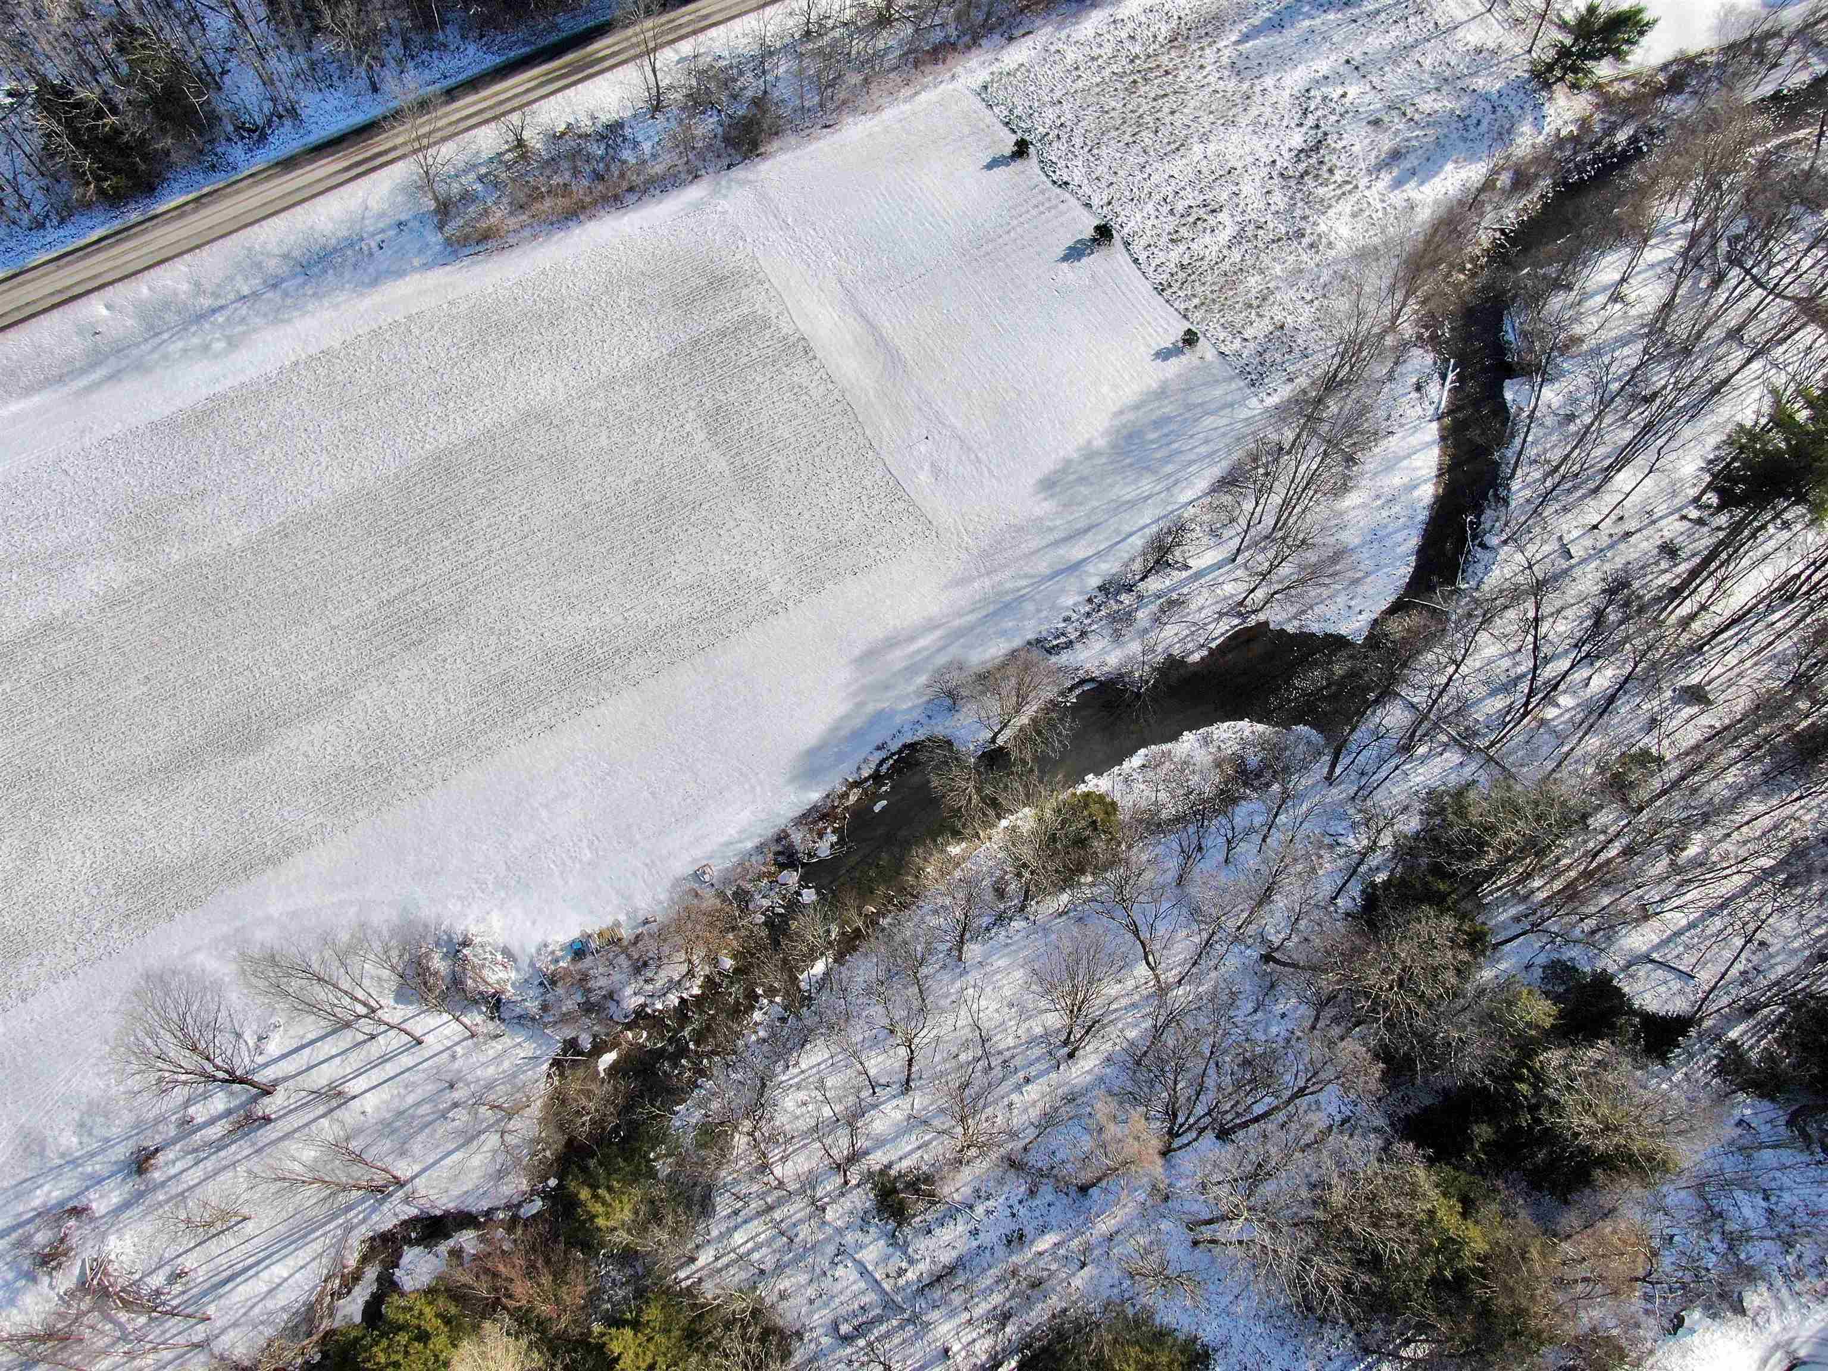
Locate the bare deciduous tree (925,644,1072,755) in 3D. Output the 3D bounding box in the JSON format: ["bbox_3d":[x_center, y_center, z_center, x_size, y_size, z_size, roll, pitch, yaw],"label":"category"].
[{"bbox_3d":[6.810,1.857,102.988,10.613,10.820,9.552,0,63,-1],"label":"bare deciduous tree"}]

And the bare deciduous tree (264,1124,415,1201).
[{"bbox_3d":[-38.262,32.071,84.322,5.416,15.717,5.416,0,63,-1],"label":"bare deciduous tree"}]

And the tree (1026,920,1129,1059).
[{"bbox_3d":[11.443,22.116,89.619,8.005,16.429,8.005,0,63,-1],"label":"tree"}]

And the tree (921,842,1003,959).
[{"bbox_3d":[3.481,16.497,93.560,6.878,14.303,6.878,0,63,-1],"label":"tree"}]

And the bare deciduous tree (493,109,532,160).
[{"bbox_3d":[-42.945,-58.686,135.941,4.560,5.709,4.560,0,63,-1],"label":"bare deciduous tree"}]

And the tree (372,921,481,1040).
[{"bbox_3d":[-33.939,21.813,90.396,7.821,14.269,7.821,0,63,-1],"label":"tree"}]

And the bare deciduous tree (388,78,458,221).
[{"bbox_3d":[-49.403,-53.910,128.484,6.941,14.535,6.941,0,63,-1],"label":"bare deciduous tree"}]

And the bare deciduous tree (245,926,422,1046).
[{"bbox_3d":[-38.994,21.436,86.387,7.688,21.642,7.688,0,63,-1],"label":"bare deciduous tree"}]

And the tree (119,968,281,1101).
[{"bbox_3d":[-47.907,24.816,87.184,8.963,16.956,8.963,0,63,-1],"label":"tree"}]

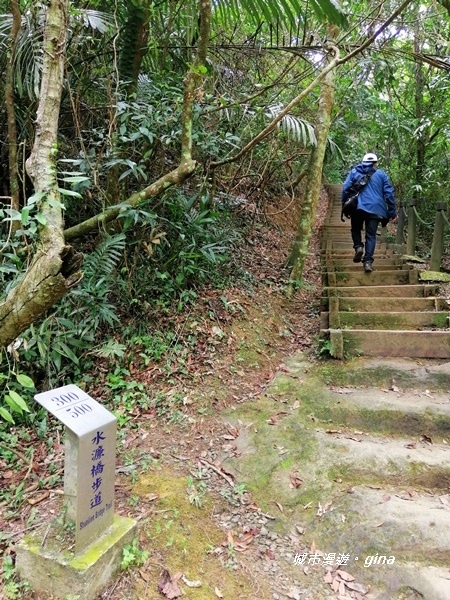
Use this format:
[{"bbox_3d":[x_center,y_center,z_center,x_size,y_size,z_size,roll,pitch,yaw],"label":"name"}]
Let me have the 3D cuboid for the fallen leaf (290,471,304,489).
[{"bbox_3d":[0.363,0.889,2.256,0.060,0.035,0.095,2,11,9],"label":"fallen leaf"}]

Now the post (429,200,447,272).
[{"bbox_3d":[2.869,-0.846,6.050,0.140,0.940,0.140,5,3,11],"label":"post"}]

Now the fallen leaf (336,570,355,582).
[{"bbox_3d":[0.459,1.038,1.702,0.072,0.015,0.029,9,14,38],"label":"fallen leaf"}]

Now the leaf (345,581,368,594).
[{"bbox_3d":[0.482,1.051,1.651,0.088,0.015,0.030,8,14,34],"label":"leaf"}]

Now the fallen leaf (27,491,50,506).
[{"bbox_3d":[-0.875,0.929,2.122,0.103,0.018,0.062,-10,15,-42],"label":"fallen leaf"}]

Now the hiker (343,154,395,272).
[{"bbox_3d":[1.972,-1.194,6.150,0.700,1.650,0.550,1,3,13],"label":"hiker"}]

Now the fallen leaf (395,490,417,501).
[{"bbox_3d":[0.853,0.926,2.137,0.093,0.015,0.046,3,12,15],"label":"fallen leaf"}]

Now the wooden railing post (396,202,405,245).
[{"bbox_3d":[3.479,-1.501,8.900,0.135,0.920,0.135,3,3,11],"label":"wooden railing post"}]

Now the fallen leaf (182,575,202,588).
[{"bbox_3d":[-0.122,1.044,1.681,0.088,0.012,0.018,6,13,28],"label":"fallen leaf"}]

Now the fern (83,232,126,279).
[{"bbox_3d":[-1.043,-0.385,3.900,0.400,0.400,0.330,0,3,-6],"label":"fern"}]

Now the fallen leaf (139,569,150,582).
[{"bbox_3d":[-0.308,1.037,1.704,0.026,0.015,0.070,-9,15,-39],"label":"fallen leaf"}]

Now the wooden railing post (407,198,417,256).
[{"bbox_3d":[3.054,-1.182,7.350,0.135,0.940,0.135,3,3,11],"label":"wooden railing post"}]

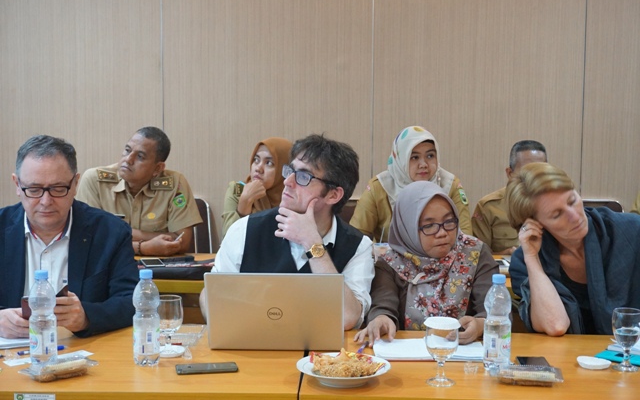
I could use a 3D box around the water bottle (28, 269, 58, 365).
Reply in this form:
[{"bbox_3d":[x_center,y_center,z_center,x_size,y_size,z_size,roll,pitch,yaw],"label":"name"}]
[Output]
[{"bbox_3d":[-0.687,0.291,2.672,0.068,0.233,0.068,0,7,0],"label":"water bottle"}]

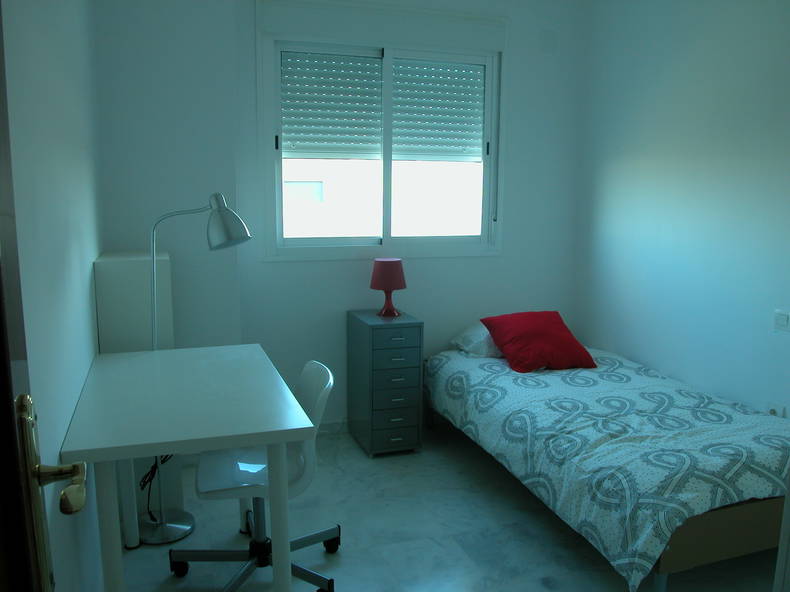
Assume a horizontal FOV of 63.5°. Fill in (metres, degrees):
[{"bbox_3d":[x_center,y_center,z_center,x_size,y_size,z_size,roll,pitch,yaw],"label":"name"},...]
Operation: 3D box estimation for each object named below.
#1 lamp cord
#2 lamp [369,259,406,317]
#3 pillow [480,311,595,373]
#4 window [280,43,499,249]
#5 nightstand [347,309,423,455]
[{"bbox_3d":[-0.939,0.758,2.515,0.142,0.268,0.120,-2,8,-16],"label":"lamp cord"},{"bbox_3d":[-0.035,-0.042,3.434,0.190,0.295,0.190,0,8,0],"label":"lamp"},{"bbox_3d":[0.764,0.234,3.406,0.460,0.150,0.460,-3,35,-16],"label":"pillow"},{"bbox_3d":[-0.017,-0.803,3.530,1.265,1.070,0.090,-2,8,-16],"label":"window"},{"bbox_3d":[-0.061,0.453,3.451,0.280,0.690,0.430,-3,9,-19],"label":"nightstand"}]

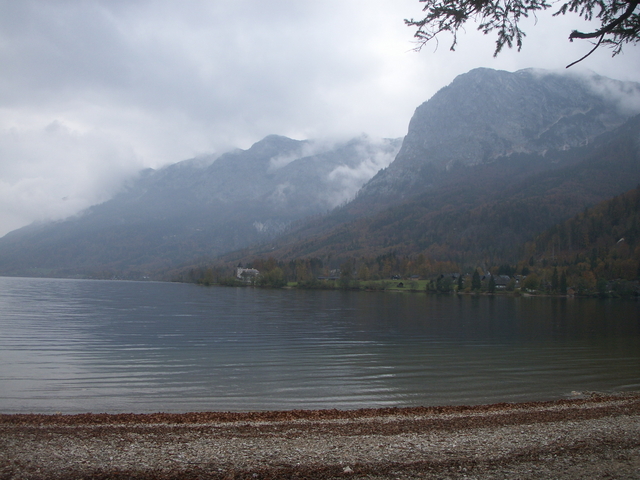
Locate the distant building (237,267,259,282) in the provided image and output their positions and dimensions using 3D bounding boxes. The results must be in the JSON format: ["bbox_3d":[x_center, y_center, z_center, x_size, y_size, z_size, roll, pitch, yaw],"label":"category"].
[{"bbox_3d":[-76.305,35.995,720.000,23.000,17.500,15.000,2,-4,-6],"label":"distant building"}]

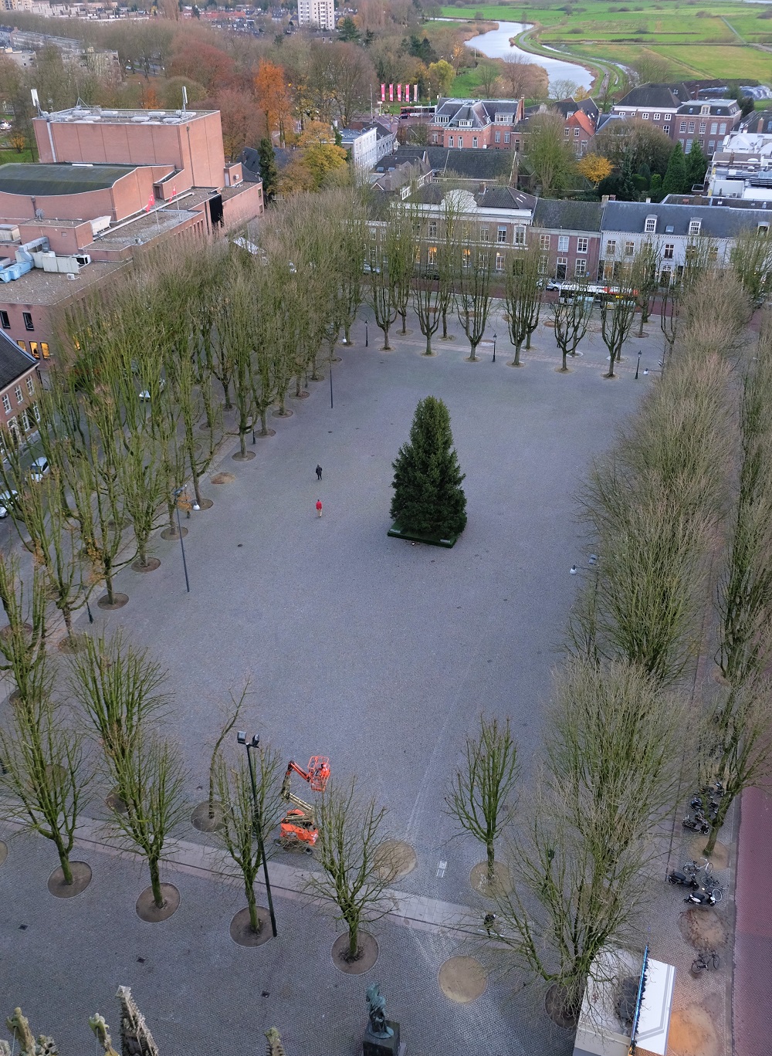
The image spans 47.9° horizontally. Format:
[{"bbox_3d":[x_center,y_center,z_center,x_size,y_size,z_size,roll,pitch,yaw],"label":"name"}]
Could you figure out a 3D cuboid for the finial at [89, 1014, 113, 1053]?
[{"bbox_3d":[-5.927,10.612,18.241,0.400,1.350,0.450,6,34,11],"label":"finial"}]

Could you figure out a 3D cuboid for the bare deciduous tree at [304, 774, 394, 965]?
[{"bbox_3d":[-1.744,17.157,41.848,4.200,12.600,4.200,-1,33,0],"label":"bare deciduous tree"}]

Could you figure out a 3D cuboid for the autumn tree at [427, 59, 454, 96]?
[{"bbox_3d":[21.529,-173.839,336.547,10.600,13.500,10.200,-1,33,0],"label":"autumn tree"}]

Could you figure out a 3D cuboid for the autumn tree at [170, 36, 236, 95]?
[{"bbox_3d":[-71.267,-176.895,336.367,25.000,23.000,24.000,-1,33,1],"label":"autumn tree"}]

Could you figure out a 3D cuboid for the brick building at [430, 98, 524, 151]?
[{"bbox_3d":[23.223,-103.709,226.823,23.000,14.000,22.000,9,35,15],"label":"brick building"}]

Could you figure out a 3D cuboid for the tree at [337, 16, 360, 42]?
[{"bbox_3d":[-24.462,-322.890,564.689,14.000,16.400,14.000,-1,33,1],"label":"tree"}]

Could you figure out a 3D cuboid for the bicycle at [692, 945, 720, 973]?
[{"bbox_3d":[16.895,22.785,45.566,1.720,1.060,0.600,-7,34,-9],"label":"bicycle"}]

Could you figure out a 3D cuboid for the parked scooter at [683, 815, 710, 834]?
[{"bbox_3d":[18.933,18.097,52.961,1.650,1.100,0.650,11,35,17],"label":"parked scooter"}]

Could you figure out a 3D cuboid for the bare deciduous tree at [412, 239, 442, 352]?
[{"bbox_3d":[5.722,-30.073,114.096,4.000,15.100,4.000,-1,33,1],"label":"bare deciduous tree"}]

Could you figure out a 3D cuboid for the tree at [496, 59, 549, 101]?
[{"bbox_3d":[52.003,-170.248,330.109,18.000,14.000,16.000,-1,33,0],"label":"tree"}]

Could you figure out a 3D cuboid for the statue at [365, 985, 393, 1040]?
[{"bbox_3d":[-0.291,22.385,40.280,1.200,3.800,1.100,6,34,12],"label":"statue"}]

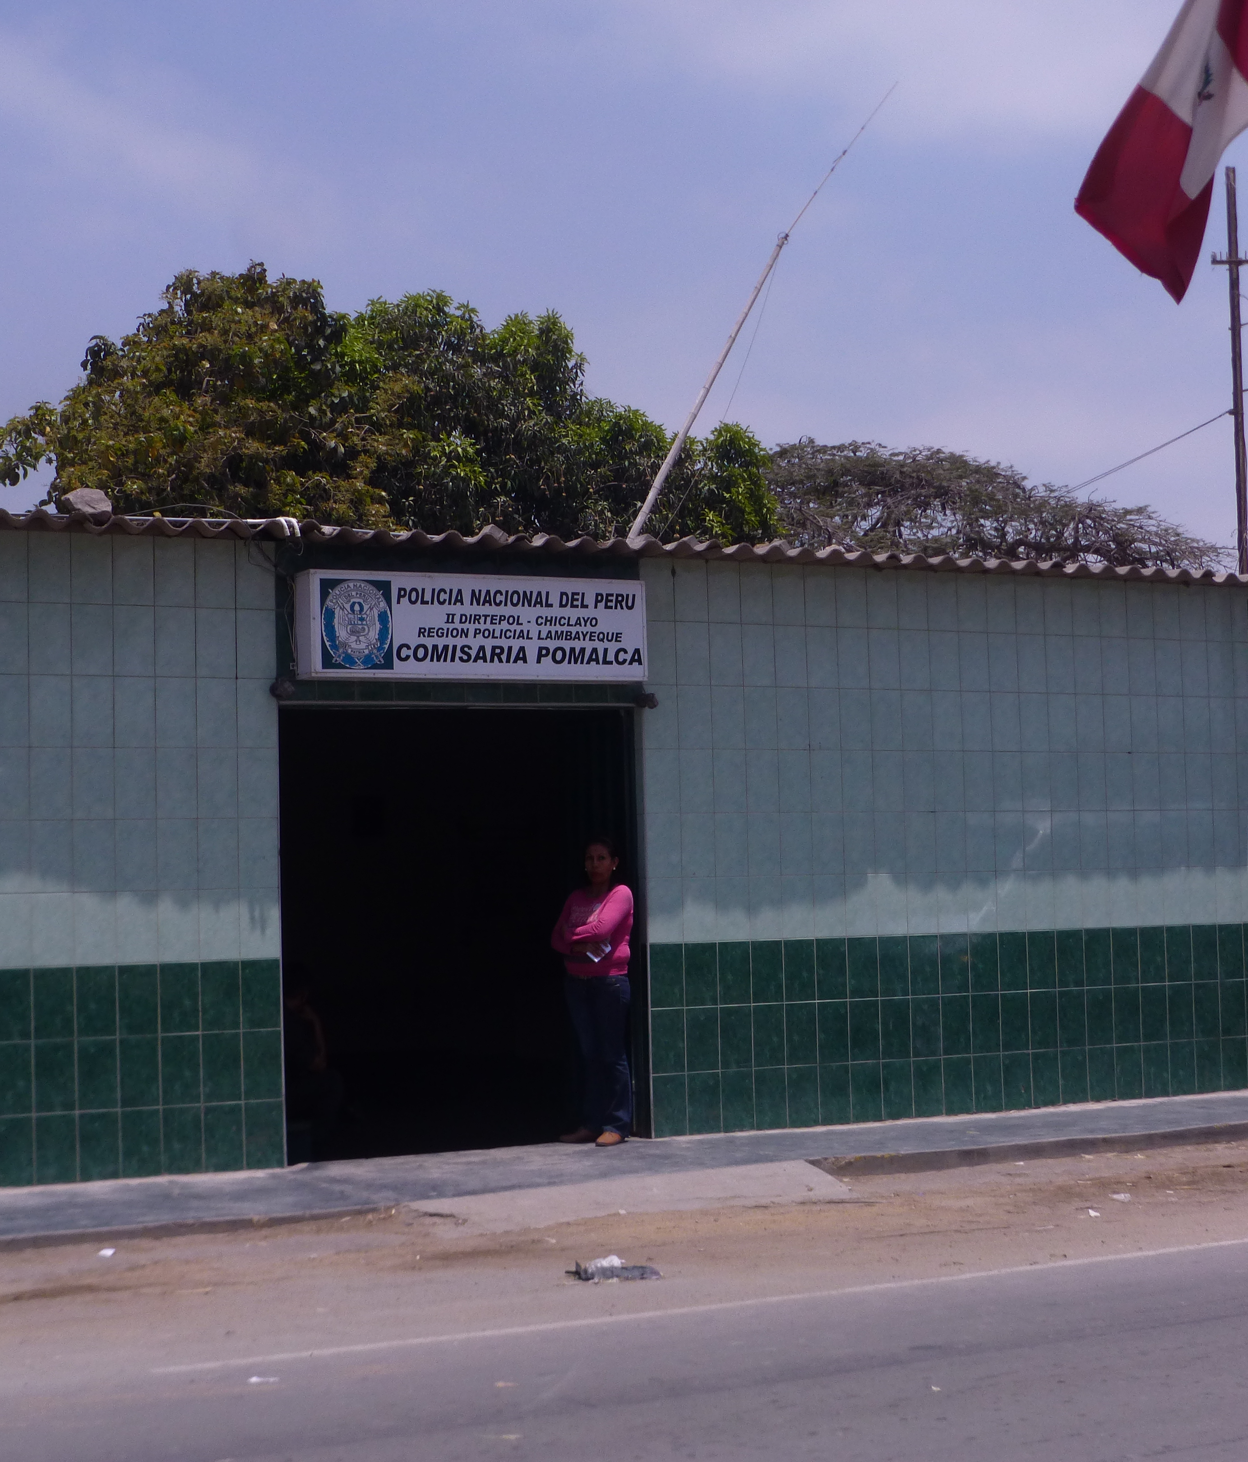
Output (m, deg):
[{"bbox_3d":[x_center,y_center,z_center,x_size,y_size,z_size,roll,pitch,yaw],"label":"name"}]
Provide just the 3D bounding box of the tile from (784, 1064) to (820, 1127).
[{"bbox_3d":[0.952,1.934,14.028,0.198,0.313,0.010,0,-4,-29],"label":"tile"}]

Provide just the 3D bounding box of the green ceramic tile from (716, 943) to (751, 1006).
[{"bbox_3d":[0.577,1.263,13.771,0.200,0.330,0.010,1,-4,-30],"label":"green ceramic tile"}]

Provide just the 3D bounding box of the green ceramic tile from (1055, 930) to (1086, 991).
[{"bbox_3d":[2.523,1.290,14.948,0.198,0.330,0.010,0,-4,-29],"label":"green ceramic tile"}]

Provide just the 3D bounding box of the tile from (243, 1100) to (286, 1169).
[{"bbox_3d":[-1.719,1.916,12.586,0.201,0.324,0.009,1,-4,-30],"label":"tile"}]

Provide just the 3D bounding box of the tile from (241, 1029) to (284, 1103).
[{"bbox_3d":[-1.700,1.574,12.450,0.200,0.330,0.010,1,-4,-30],"label":"tile"}]

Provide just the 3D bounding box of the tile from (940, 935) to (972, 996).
[{"bbox_3d":[1.794,1.265,14.328,0.198,0.326,0.010,1,-4,-30],"label":"tile"}]

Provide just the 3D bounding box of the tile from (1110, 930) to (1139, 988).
[{"bbox_3d":[2.865,1.302,15.132,0.202,0.328,0.010,1,-4,-31],"label":"tile"}]

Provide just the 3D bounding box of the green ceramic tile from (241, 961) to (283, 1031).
[{"bbox_3d":[-1.708,1.244,12.469,0.200,0.330,0.010,1,-4,-30],"label":"green ceramic tile"}]

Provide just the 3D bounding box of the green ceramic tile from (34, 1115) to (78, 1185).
[{"bbox_3d":[-2.453,1.805,11.432,0.189,0.294,0.010,1,-4,-29],"label":"green ceramic tile"}]

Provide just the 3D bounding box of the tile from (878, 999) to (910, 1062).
[{"bbox_3d":[1.461,1.605,14.270,0.201,0.332,0.009,1,-4,-30],"label":"tile"}]

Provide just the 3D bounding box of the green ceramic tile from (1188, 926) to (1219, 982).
[{"bbox_3d":[3.375,1.289,15.367,0.200,0.330,0.010,1,-4,-30],"label":"green ceramic tile"}]

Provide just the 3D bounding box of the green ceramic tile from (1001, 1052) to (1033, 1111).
[{"bbox_3d":[2.187,1.944,14.715,0.198,0.307,0.010,0,-4,-29],"label":"green ceramic tile"}]

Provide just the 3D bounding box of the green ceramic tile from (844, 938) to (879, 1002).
[{"bbox_3d":[1.290,1.280,14.262,0.198,0.330,0.010,0,-4,-29],"label":"green ceramic tile"}]

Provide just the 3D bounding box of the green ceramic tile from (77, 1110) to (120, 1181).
[{"bbox_3d":[-2.389,1.891,12.031,0.200,0.318,0.010,1,-4,-30],"label":"green ceramic tile"}]

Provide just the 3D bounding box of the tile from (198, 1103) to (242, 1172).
[{"bbox_3d":[-1.882,1.910,12.453,0.198,0.312,0.010,0,-4,-29],"label":"tile"}]

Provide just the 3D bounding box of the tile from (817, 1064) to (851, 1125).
[{"bbox_3d":[1.118,1.925,14.031,0.200,0.318,0.010,1,-4,-30],"label":"tile"}]

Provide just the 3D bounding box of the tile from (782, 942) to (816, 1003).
[{"bbox_3d":[0.928,1.266,13.983,0.201,0.332,0.009,1,-4,-30],"label":"tile"}]

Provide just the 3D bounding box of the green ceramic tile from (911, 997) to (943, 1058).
[{"bbox_3d":[1.649,1.619,14.439,0.198,0.330,0.010,0,-4,-29],"label":"green ceramic tile"}]

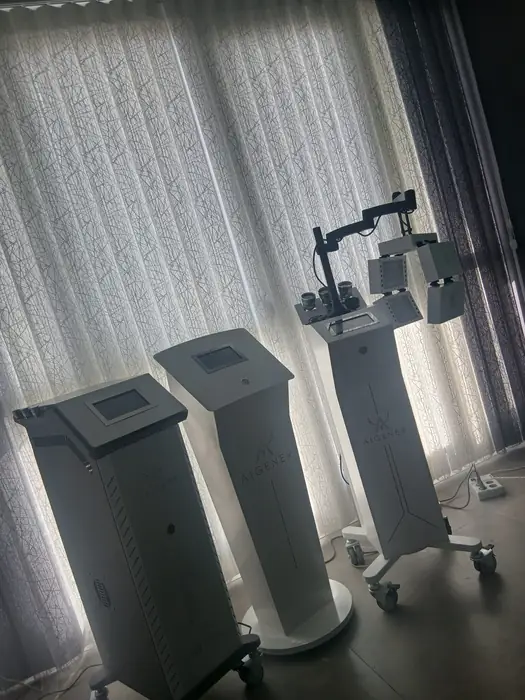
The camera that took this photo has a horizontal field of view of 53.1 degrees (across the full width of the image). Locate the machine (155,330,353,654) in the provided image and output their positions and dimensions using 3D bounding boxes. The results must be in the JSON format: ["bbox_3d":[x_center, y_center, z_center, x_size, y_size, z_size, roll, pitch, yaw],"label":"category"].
[{"bbox_3d":[-0.026,0.534,2.149,0.474,1.199,0.485,-20,6,-30],"label":"machine"}]

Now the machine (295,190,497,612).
[{"bbox_3d":[0.550,0.173,2.181,0.735,1.554,0.520,-17,5,-2],"label":"machine"}]

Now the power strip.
[{"bbox_3d":[1.173,0.719,2.765,0.126,0.049,0.192,-16,5,12],"label":"power strip"}]

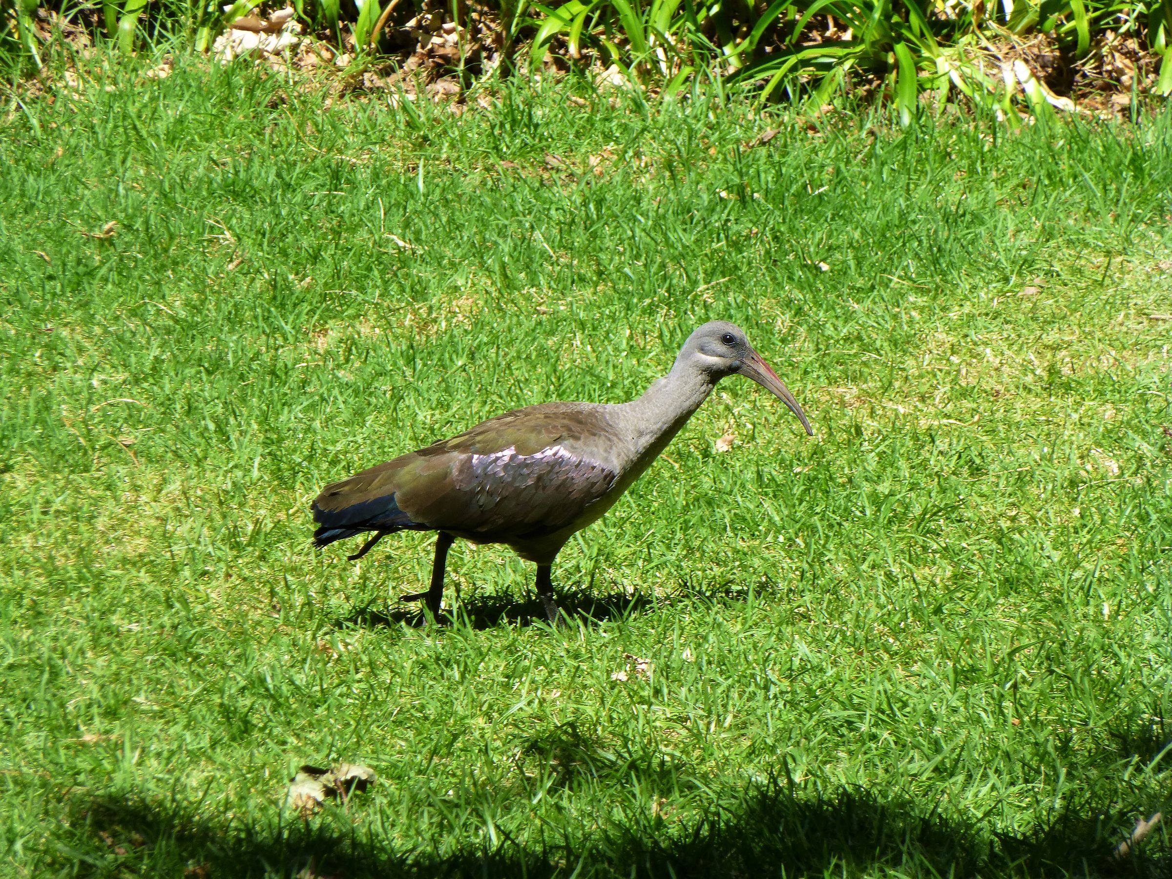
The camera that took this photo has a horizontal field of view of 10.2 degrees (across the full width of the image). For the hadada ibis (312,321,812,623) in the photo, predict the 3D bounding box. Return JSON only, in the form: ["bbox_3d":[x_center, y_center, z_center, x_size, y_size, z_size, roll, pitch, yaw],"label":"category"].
[{"bbox_3d":[-0.030,0.044,8.192,0.615,0.385,0.180,-1,12,-5],"label":"hadada ibis"}]

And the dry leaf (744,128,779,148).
[{"bbox_3d":[0.320,-0.549,11.956,0.062,0.022,0.045,0,12,0],"label":"dry leaf"}]

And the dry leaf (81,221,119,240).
[{"bbox_3d":[-0.813,-0.350,10.981,0.063,0.020,0.040,0,12,0],"label":"dry leaf"}]

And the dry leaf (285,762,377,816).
[{"bbox_3d":[-0.284,0.388,7.299,0.103,0.042,0.085,0,12,0],"label":"dry leaf"}]

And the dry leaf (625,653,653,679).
[{"bbox_3d":[0.064,0.273,7.914,0.034,0.022,0.035,0,12,0],"label":"dry leaf"}]

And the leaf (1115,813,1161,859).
[{"bbox_3d":[0.598,0.429,7.106,0.051,0.038,0.050,0,12,0],"label":"leaf"}]

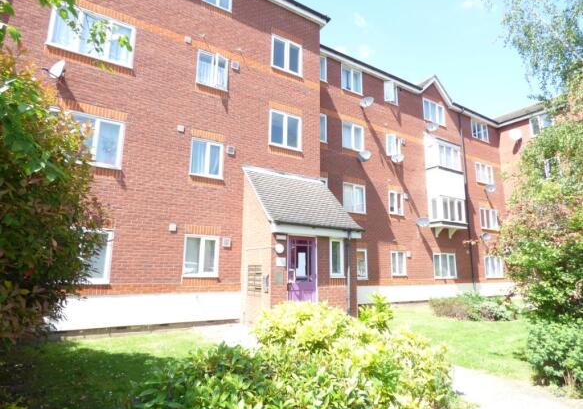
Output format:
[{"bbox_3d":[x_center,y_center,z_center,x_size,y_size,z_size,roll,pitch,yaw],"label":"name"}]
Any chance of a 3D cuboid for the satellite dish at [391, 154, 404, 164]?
[{"bbox_3d":[4.757,-2.036,15.072,0.579,0.477,0.325,-6,-24,32],"label":"satellite dish"}]

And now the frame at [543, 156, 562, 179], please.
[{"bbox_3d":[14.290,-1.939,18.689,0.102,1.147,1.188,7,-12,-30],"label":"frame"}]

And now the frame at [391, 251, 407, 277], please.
[{"bbox_3d":[4.564,2.508,14.234,0.920,0.981,0.100,7,-13,-31],"label":"frame"}]

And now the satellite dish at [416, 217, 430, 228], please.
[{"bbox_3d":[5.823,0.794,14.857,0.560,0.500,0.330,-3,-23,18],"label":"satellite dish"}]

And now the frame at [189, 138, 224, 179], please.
[{"bbox_3d":[-2.235,-1.222,9.027,0.899,1.015,0.100,7,-13,-31],"label":"frame"}]

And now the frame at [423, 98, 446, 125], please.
[{"bbox_3d":[7.587,-4.849,17.850,1.750,1.198,0.100,7,-12,-30],"label":"frame"}]

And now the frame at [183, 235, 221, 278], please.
[{"bbox_3d":[-2.337,1.365,8.826,0.926,1.067,0.100,7,-12,-30],"label":"frame"}]

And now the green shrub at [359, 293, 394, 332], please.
[{"bbox_3d":[1.867,2.421,7.391,0.760,0.942,0.700,-2,-11,14],"label":"green shrub"}]

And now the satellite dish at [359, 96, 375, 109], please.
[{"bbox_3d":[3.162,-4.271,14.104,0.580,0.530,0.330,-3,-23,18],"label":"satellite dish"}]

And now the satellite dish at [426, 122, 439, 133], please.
[{"bbox_3d":[7.119,-3.880,16.969,0.579,0.477,0.325,-6,-24,32],"label":"satellite dish"}]

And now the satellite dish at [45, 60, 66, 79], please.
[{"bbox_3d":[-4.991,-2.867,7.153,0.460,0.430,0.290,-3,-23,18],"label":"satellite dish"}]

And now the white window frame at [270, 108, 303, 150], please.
[{"bbox_3d":[-0.162,-2.340,10.817,1.191,1.198,0.100,7,-12,-30],"label":"white window frame"}]

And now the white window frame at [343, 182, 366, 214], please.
[{"bbox_3d":[2.526,-0.233,13.448,1.181,1.110,0.100,7,-13,-31],"label":"white window frame"}]

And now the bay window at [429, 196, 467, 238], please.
[{"bbox_3d":[7.772,0.648,16.586,2.081,1.898,0.650,7,-12,-30],"label":"bay window"}]

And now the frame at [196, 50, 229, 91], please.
[{"bbox_3d":[-2.277,-3.874,9.797,0.926,1.067,0.130,7,-12,-30],"label":"frame"}]

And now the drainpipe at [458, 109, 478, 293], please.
[{"bbox_3d":[9.281,-0.364,17.657,0.100,10.100,0.100,7,-13,-31],"label":"drainpipe"}]

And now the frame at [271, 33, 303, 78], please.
[{"bbox_3d":[-0.127,-4.838,11.030,1.171,1.124,0.100,7,-13,-31],"label":"frame"}]

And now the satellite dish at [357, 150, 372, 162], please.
[{"bbox_3d":[3.063,-2.029,14.035,0.579,0.477,0.325,-6,-24,32],"label":"satellite dish"}]

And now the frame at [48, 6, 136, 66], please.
[{"bbox_3d":[-4.671,-4.012,7.997,1.742,1.148,0.100,7,-13,-31],"label":"frame"}]

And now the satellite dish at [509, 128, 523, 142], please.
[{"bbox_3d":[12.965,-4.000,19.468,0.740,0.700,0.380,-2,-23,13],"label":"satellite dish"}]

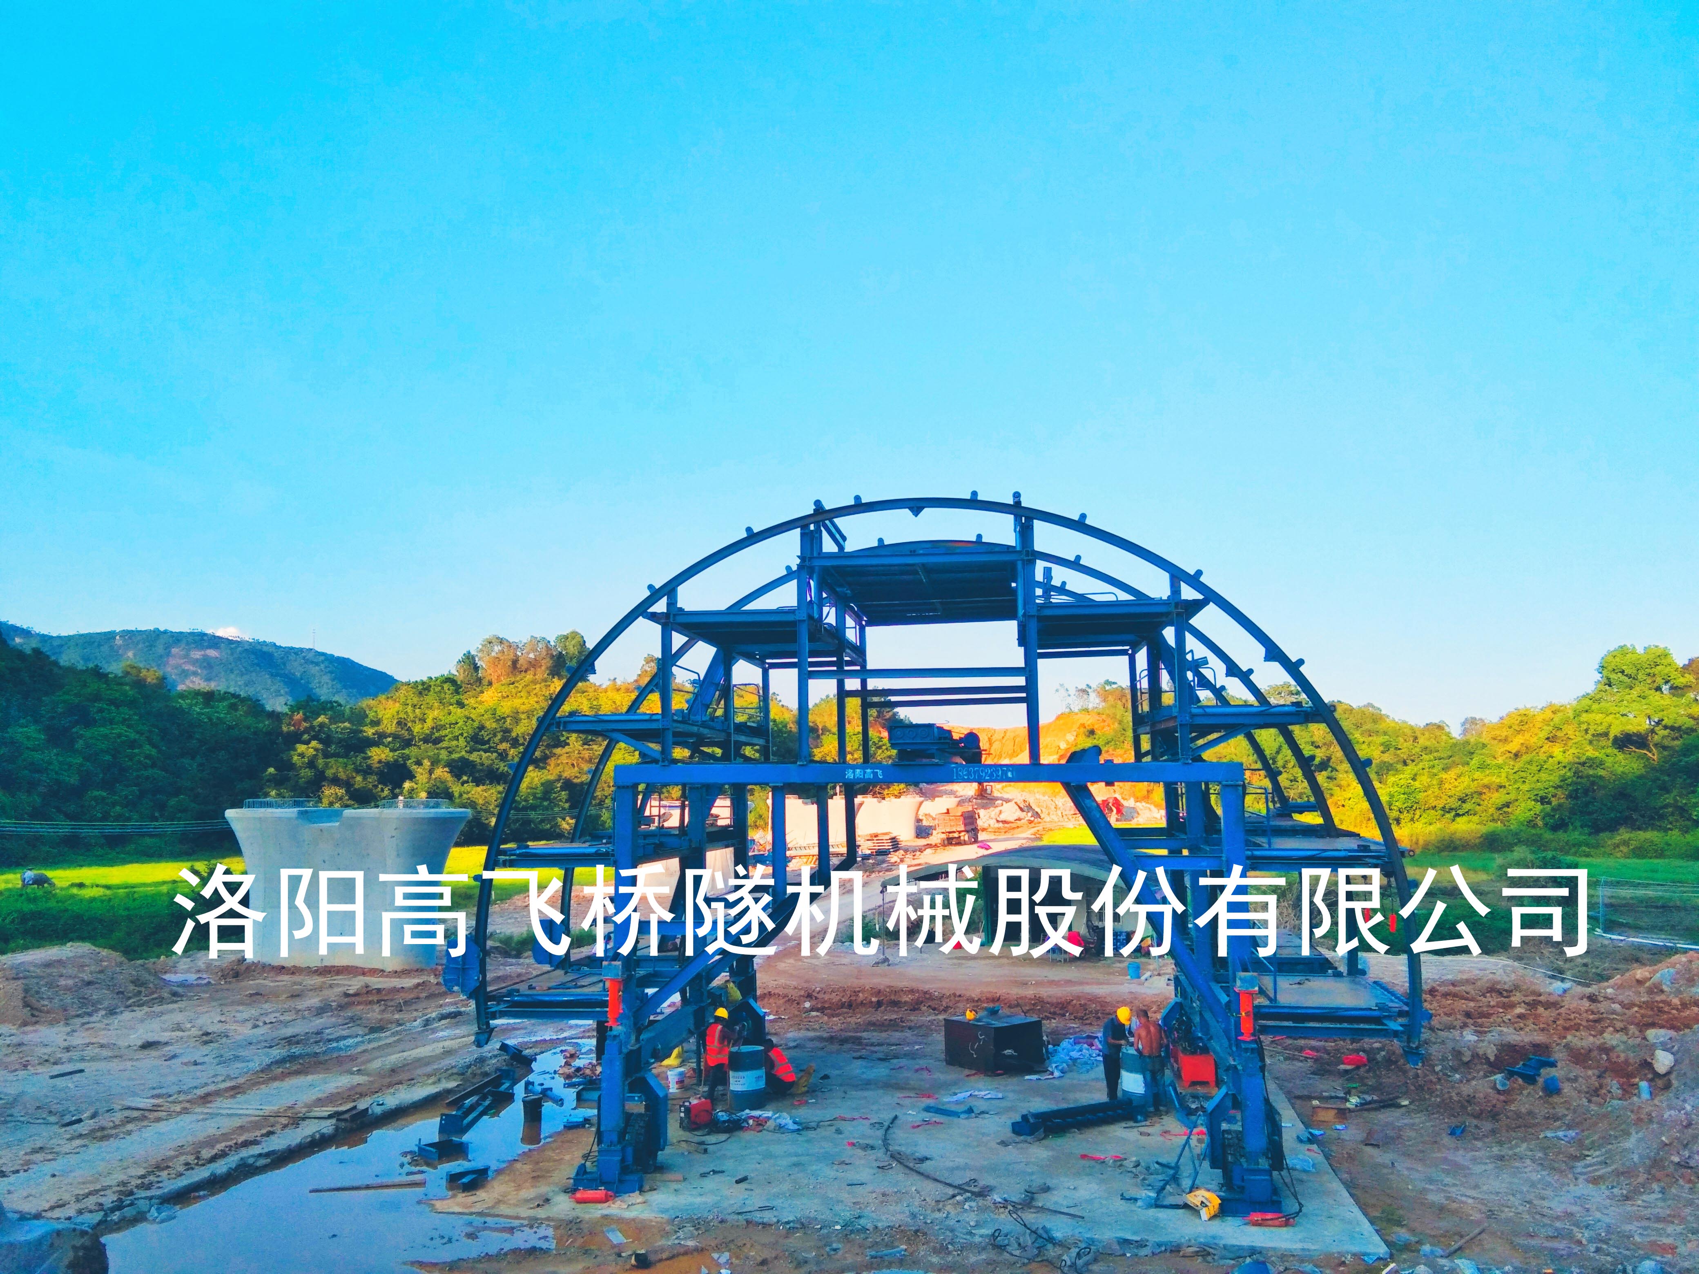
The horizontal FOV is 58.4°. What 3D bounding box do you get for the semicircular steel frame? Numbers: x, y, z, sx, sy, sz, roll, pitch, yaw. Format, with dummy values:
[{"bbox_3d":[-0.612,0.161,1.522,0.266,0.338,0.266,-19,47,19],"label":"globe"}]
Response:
[{"bbox_3d":[1.436,2.039,23.698,12.350,7.270,7.500,-1,-5,6],"label":"semicircular steel frame"}]

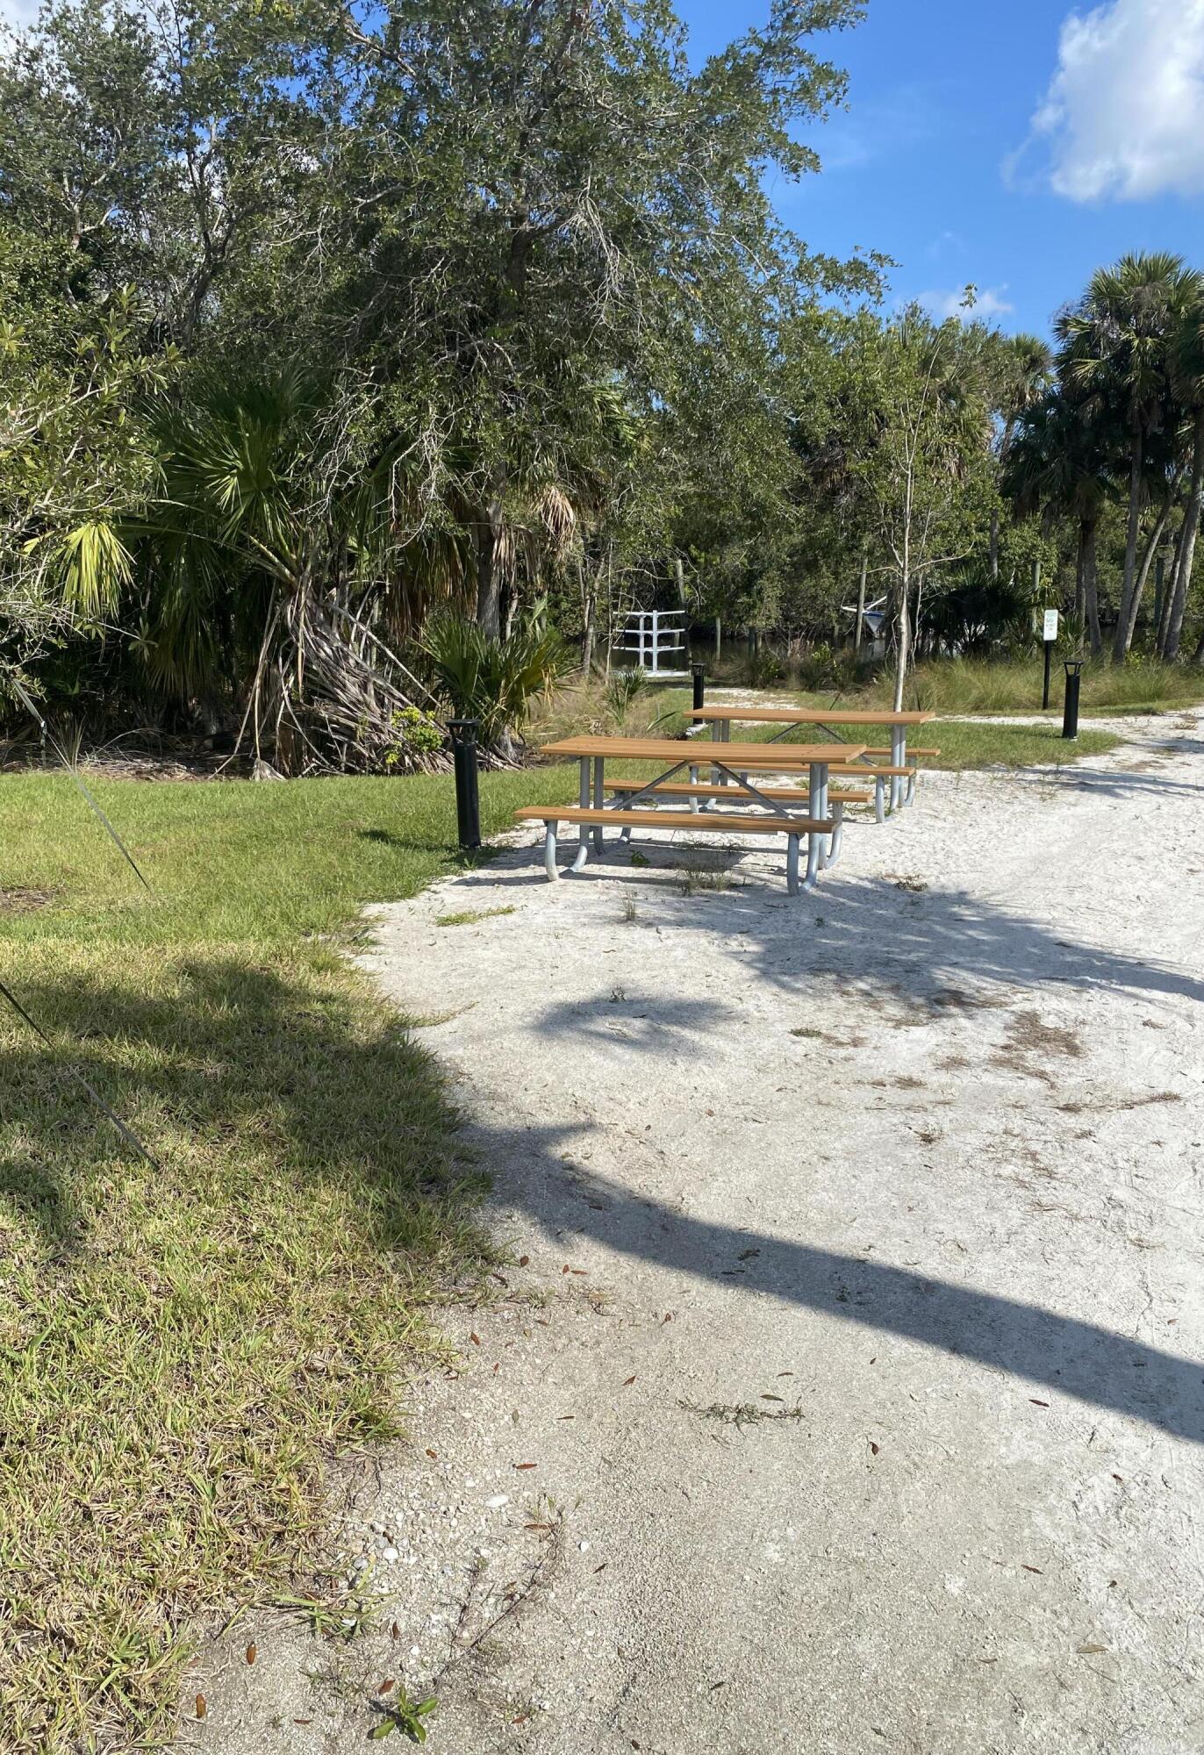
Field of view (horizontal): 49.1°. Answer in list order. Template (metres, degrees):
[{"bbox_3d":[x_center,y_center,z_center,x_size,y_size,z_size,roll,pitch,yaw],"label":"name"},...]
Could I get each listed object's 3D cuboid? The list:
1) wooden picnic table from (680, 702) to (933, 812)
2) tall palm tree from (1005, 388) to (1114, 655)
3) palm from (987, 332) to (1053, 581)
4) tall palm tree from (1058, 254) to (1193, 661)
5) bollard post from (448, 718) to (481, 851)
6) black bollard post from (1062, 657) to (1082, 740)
[{"bbox_3d":[1.627,-0.925,10.475,1.870,0.760,1.530,4,13,21],"label":"wooden picnic table"},{"bbox_3d":[10.612,-8.090,30.500,2.600,6.218,2.600,-1,12,0],"label":"tall palm tree"},{"bbox_3d":[12.393,-11.358,39.000,2.400,9.310,2.400,-1,12,0],"label":"palm"},{"bbox_3d":[12.334,-9.770,31.000,3.200,9.560,3.200,-1,12,0],"label":"tall palm tree"},{"bbox_3d":[-0.924,-0.638,9.098,0.220,0.880,0.220,-1,12,0],"label":"bollard post"},{"bbox_3d":[5.467,-2.049,15.300,0.220,0.880,0.220,-1,12,0],"label":"black bollard post"}]

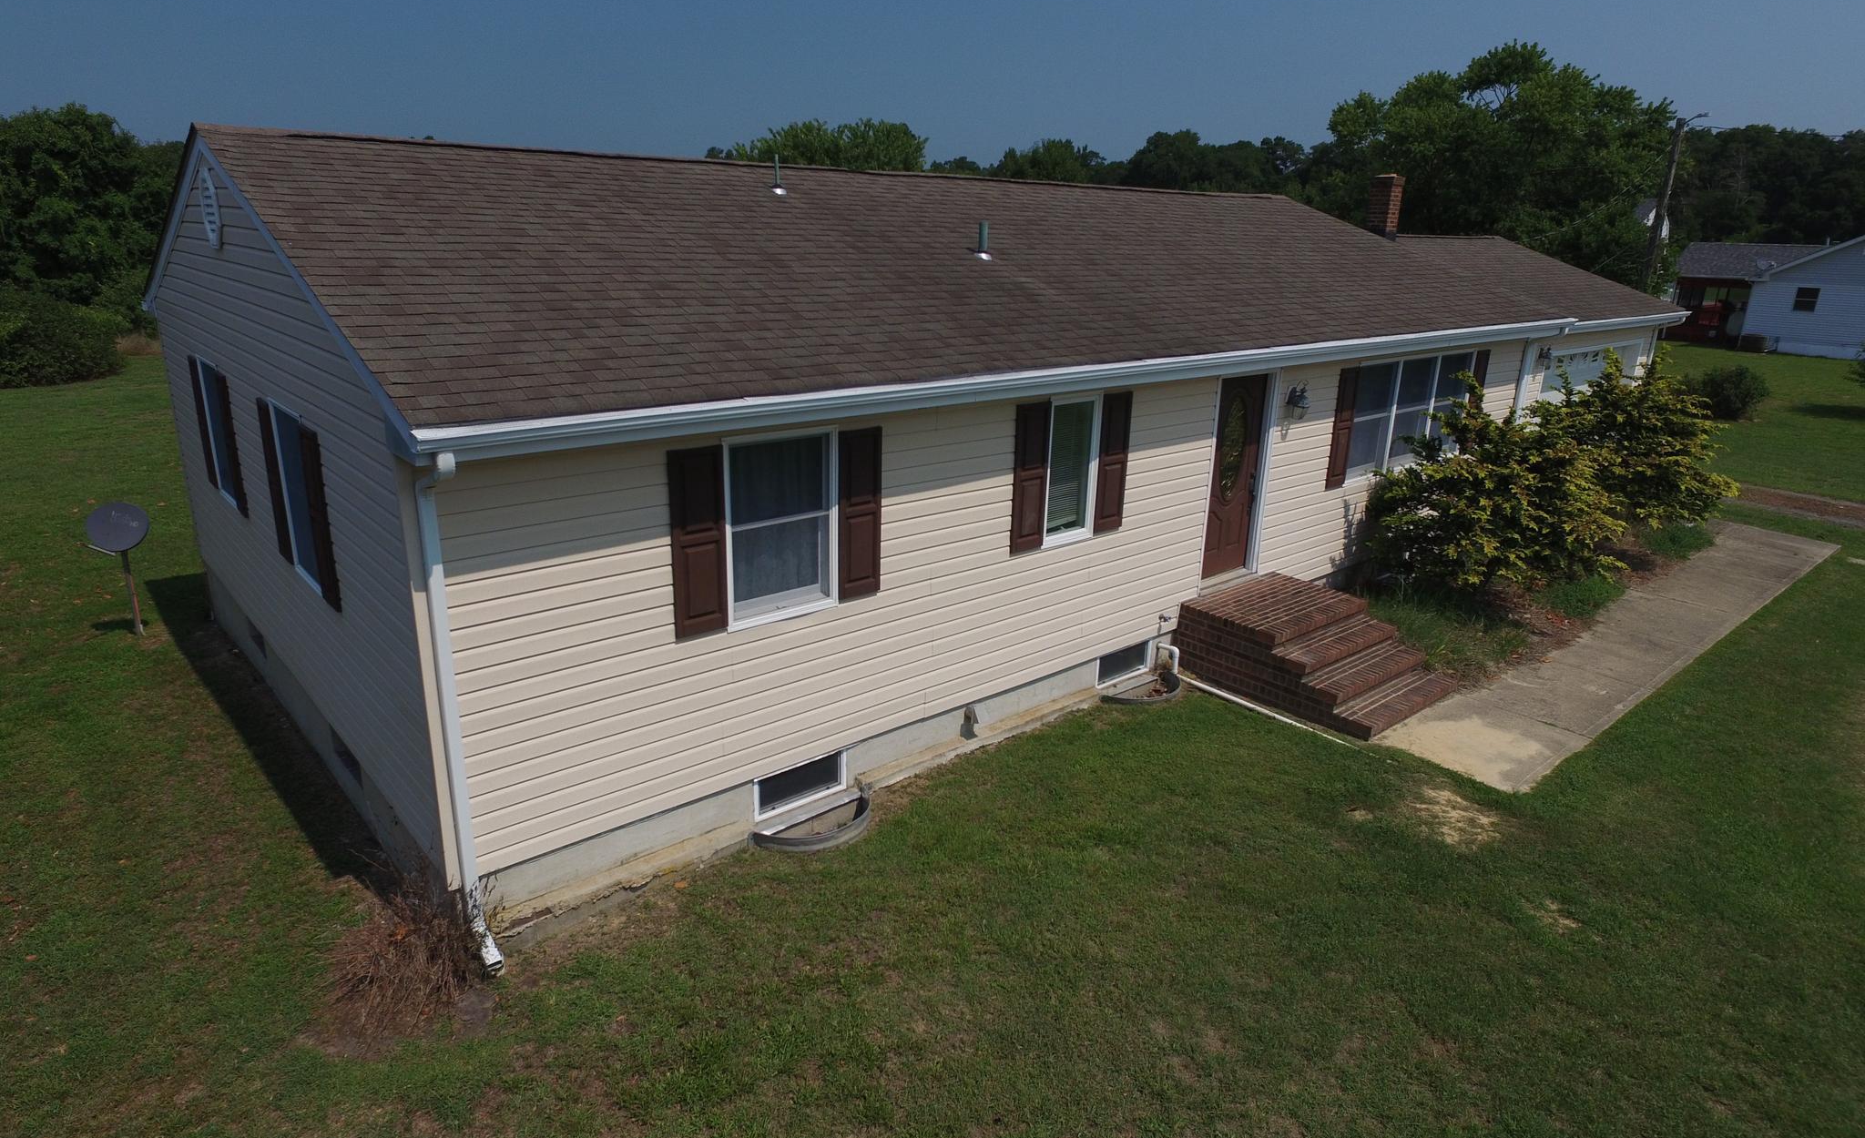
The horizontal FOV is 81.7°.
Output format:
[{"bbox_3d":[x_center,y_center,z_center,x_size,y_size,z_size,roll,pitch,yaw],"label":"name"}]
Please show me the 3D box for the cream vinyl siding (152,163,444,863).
[{"bbox_3d":[-5.370,-1.066,8.470,0.080,4.000,8.020,-14,23,-39],"label":"cream vinyl siding"}]

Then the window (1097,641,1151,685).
[{"bbox_3d":[1.774,0.882,10.123,0.785,0.330,0.080,-14,23,-39],"label":"window"}]

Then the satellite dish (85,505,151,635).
[{"bbox_3d":[-8.496,0.080,11.195,0.760,1.450,0.600,4,18,8],"label":"satellite dish"}]

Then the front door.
[{"bbox_3d":[2.955,-0.909,10.692,0.914,2.030,0.060,-14,23,-39],"label":"front door"}]

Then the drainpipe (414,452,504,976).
[{"bbox_3d":[-2.515,0.869,5.785,0.090,3.100,0.430,-14,23,-39],"label":"drainpipe"}]

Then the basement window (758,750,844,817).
[{"bbox_3d":[-0.969,1.548,7.816,0.785,0.330,0.080,-14,23,-39],"label":"basement window"}]

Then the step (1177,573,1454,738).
[{"bbox_3d":[3.688,0.767,10.381,1.690,0.700,2.020,-14,23,-39],"label":"step"}]

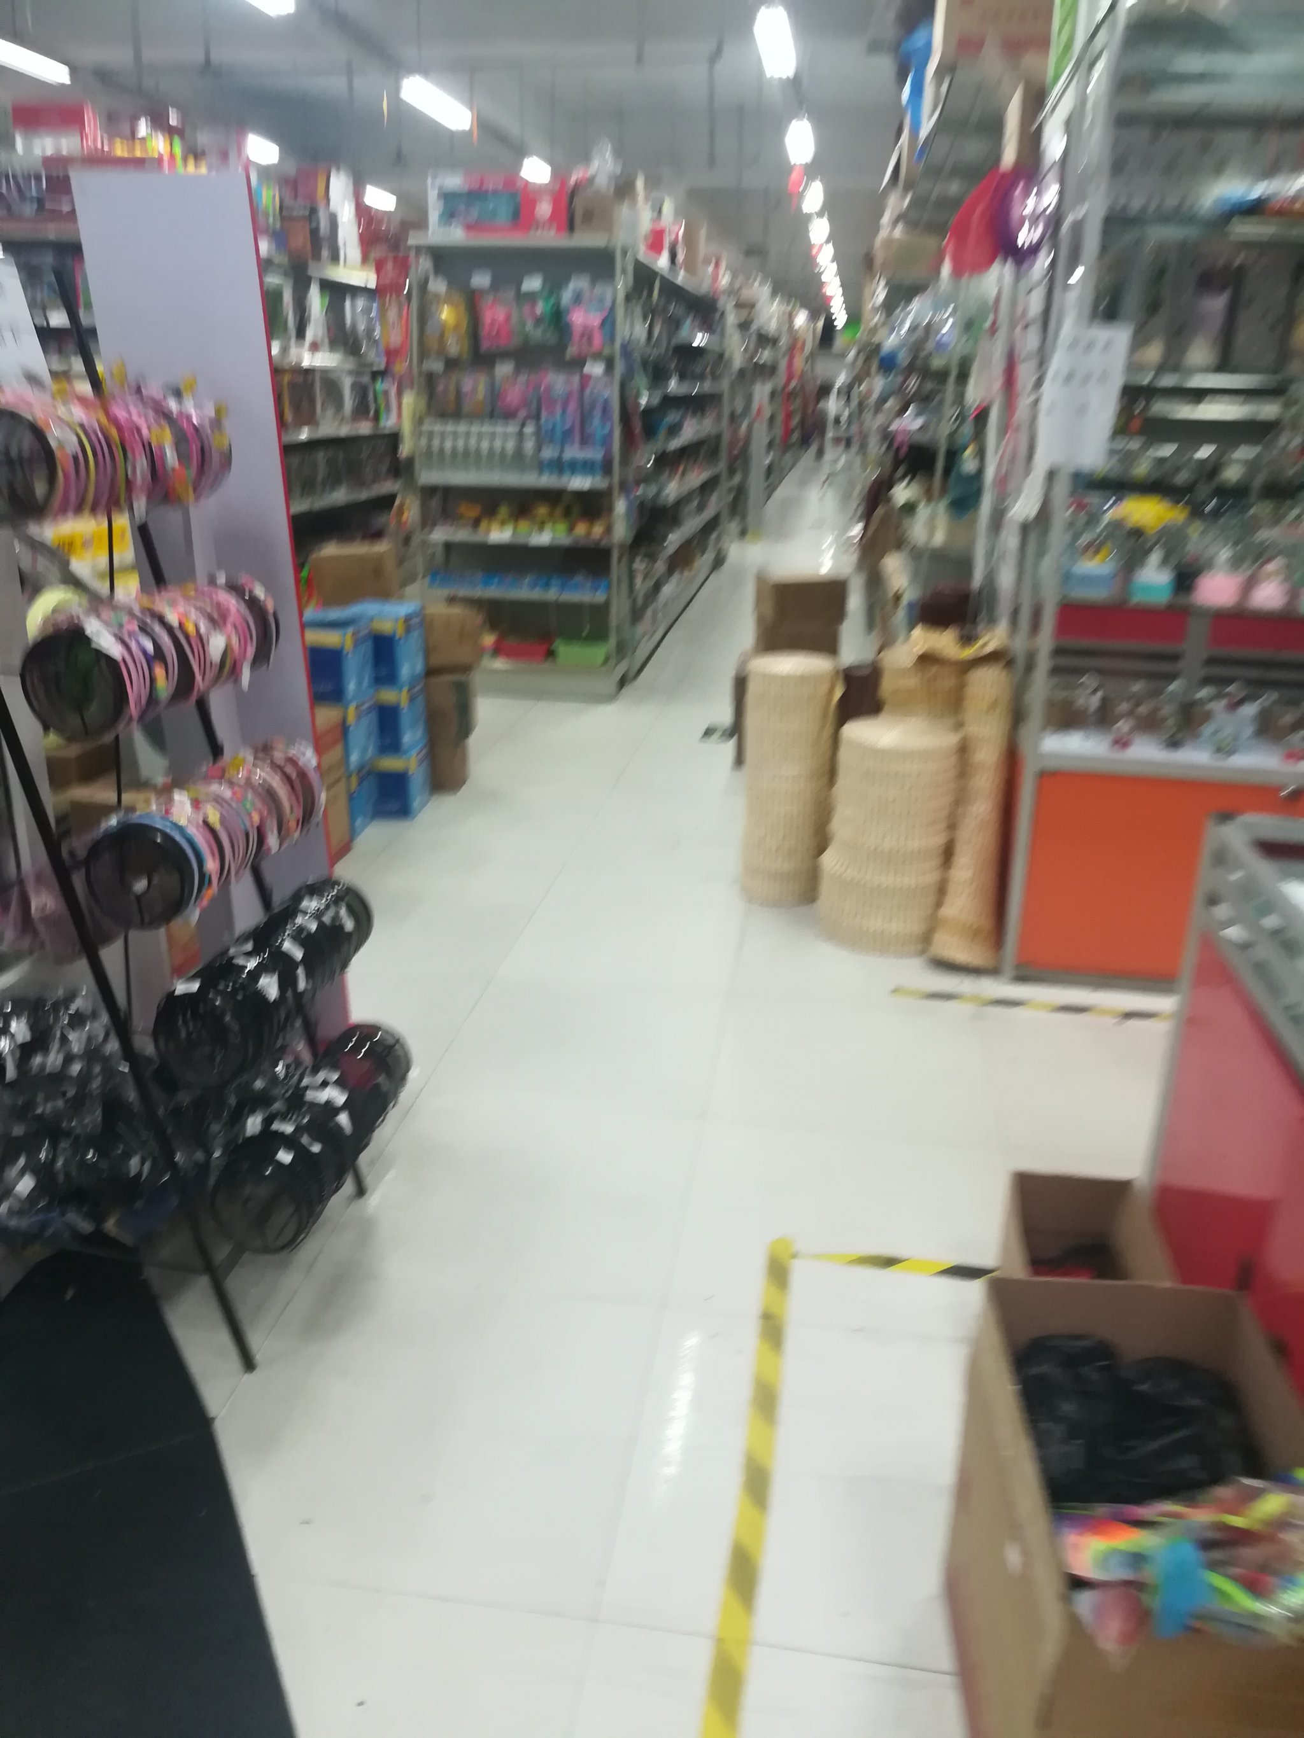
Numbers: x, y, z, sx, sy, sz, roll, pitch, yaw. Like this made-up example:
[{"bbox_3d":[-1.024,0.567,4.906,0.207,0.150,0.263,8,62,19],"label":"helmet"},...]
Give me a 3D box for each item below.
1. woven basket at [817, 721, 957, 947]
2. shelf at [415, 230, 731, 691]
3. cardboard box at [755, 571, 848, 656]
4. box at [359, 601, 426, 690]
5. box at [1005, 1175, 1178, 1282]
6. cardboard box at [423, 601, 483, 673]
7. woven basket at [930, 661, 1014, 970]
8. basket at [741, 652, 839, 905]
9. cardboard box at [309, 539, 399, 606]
[{"bbox_3d":[0.642,-0.101,3.585,0.340,0.580,0.340,4,21,7],"label":"woven basket"},{"bbox_3d":[-0.225,-2.712,8.513,0.950,2.010,5.400,4,21,7],"label":"shelf"},{"bbox_3d":[0.615,-1.058,5.470,0.315,0.335,0.290,-3,21,-11],"label":"cardboard box"},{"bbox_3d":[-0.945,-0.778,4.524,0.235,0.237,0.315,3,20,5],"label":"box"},{"bbox_3d":[0.621,0.683,1.894,0.190,0.285,0.390,3,20,6],"label":"box"},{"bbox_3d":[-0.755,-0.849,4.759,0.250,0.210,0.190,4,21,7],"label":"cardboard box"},{"bbox_3d":[0.824,-0.133,3.371,0.165,0.790,0.165,4,21,7],"label":"woven basket"},{"bbox_3d":[0.400,-0.265,3.840,0.240,0.700,0.240,4,21,7],"label":"basket"},{"bbox_3d":[-1.123,-1.130,4.971,0.270,0.190,0.350,-1,20,-6],"label":"cardboard box"}]

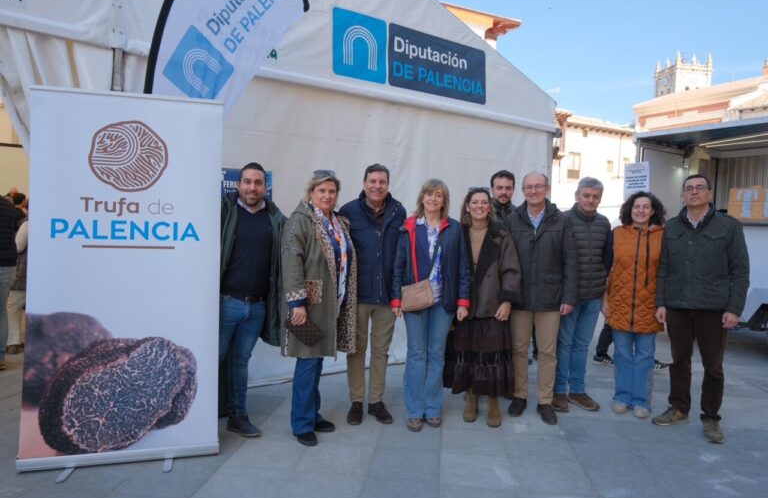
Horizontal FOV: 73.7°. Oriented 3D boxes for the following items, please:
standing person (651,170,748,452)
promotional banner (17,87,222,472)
[{"bbox_3d":[2.174,0.372,3.506,0.590,1.760,0.400,3,2,38],"label":"standing person"},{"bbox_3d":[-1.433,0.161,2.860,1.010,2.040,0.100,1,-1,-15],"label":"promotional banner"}]

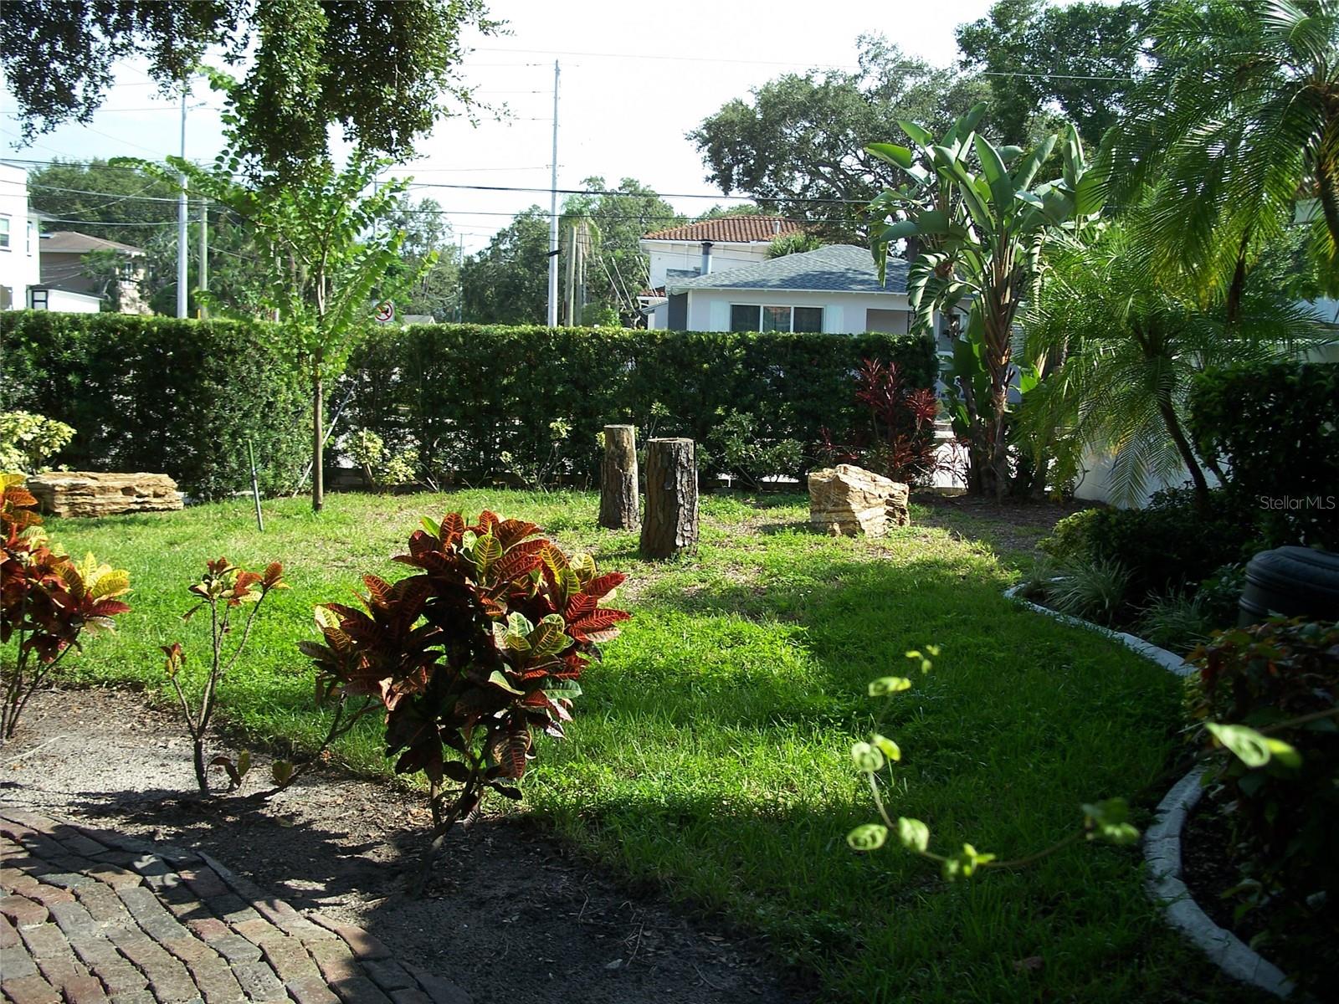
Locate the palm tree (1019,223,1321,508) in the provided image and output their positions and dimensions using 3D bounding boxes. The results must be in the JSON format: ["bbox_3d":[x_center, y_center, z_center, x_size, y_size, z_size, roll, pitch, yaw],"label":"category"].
[{"bbox_3d":[4.217,-1.019,12.044,2.544,2.629,2.400,2,7,0],"label":"palm tree"}]

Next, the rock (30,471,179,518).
[{"bbox_3d":[-4.879,-0.088,12.484,1.220,0.360,0.650,-1,7,-20],"label":"rock"}]

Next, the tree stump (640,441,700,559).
[{"bbox_3d":[-0.001,-0.033,10.833,0.430,0.876,0.430,1,6,0],"label":"tree stump"}]

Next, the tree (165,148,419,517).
[{"bbox_3d":[-3.231,-1.514,12.884,2.200,3.190,2.100,1,6,0],"label":"tree"}]

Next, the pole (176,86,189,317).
[{"bbox_3d":[-17.172,-9.966,50.389,0.340,10.841,0.340,1,6,0],"label":"pole"}]

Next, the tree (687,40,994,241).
[{"bbox_3d":[6.903,-10.897,54.264,12.200,13.075,11.500,1,6,0],"label":"tree"}]

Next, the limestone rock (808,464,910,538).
[{"bbox_3d":[1.583,-0.046,11.963,0.848,0.548,0.650,2,7,0],"label":"limestone rock"}]

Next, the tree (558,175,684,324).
[{"bbox_3d":[-2.091,-9.835,61.525,5.306,8.010,5.500,2,7,0],"label":"tree"}]

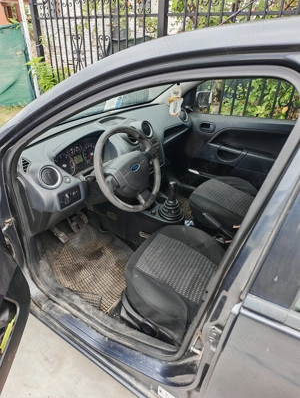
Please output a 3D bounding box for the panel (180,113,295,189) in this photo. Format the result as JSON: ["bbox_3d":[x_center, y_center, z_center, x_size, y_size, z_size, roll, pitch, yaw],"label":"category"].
[{"bbox_3d":[0.604,-0.321,1.966,0.940,0.555,0.110,20,37,30],"label":"panel"}]

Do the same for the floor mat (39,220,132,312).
[{"bbox_3d":[-0.332,0.327,1.574,0.620,0.075,0.440,20,37,30],"label":"floor mat"}]

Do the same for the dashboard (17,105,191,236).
[{"bbox_3d":[-0.174,-0.276,1.672,0.440,0.435,1.330,20,37,30],"label":"dashboard"}]

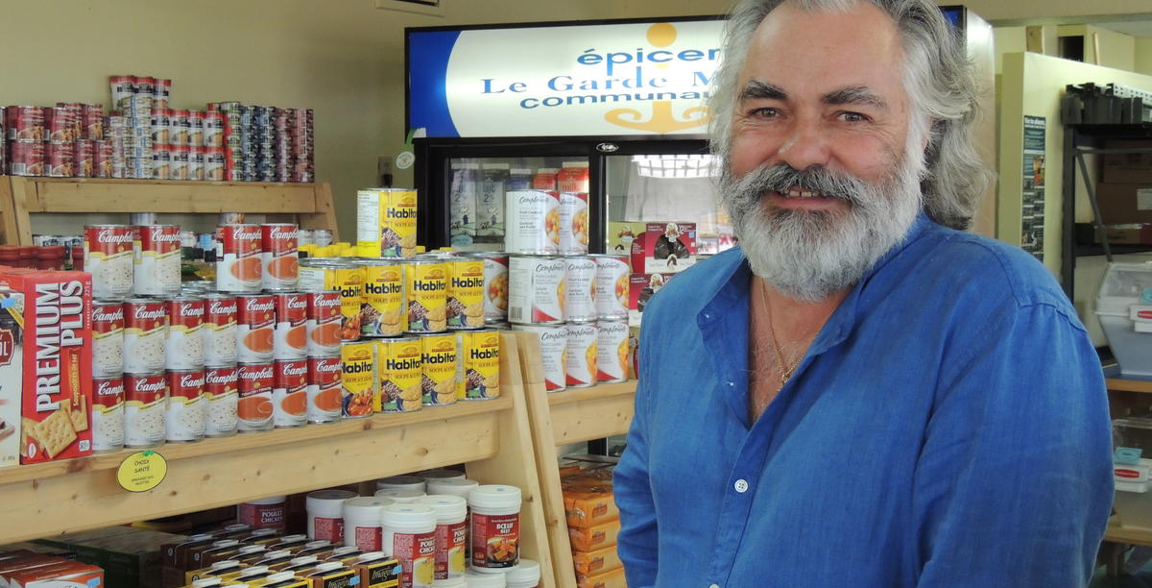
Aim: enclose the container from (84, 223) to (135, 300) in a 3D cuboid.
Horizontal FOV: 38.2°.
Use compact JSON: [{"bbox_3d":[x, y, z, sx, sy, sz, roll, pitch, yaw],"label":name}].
[{"bbox_3d":[-0.654,-0.046,2.331,0.067,0.102,0.067,3,4,43],"label":"container"}]

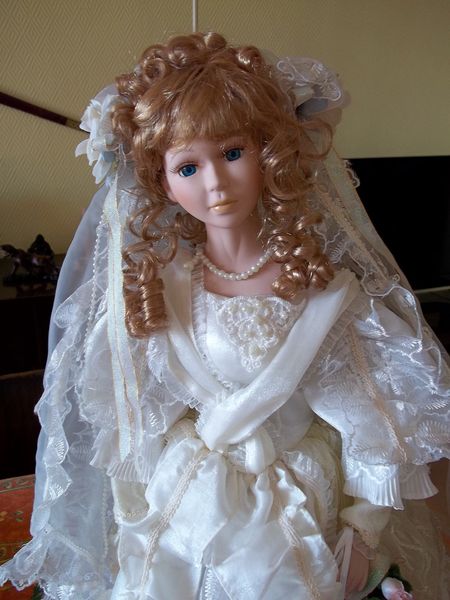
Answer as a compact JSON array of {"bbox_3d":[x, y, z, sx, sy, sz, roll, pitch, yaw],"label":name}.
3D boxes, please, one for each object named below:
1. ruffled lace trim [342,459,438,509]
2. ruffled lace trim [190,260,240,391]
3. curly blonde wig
[{"bbox_3d":[0.149,0.165,0.500,0.080,0.042,0.050,-1,8,-9],"label":"ruffled lace trim"},{"bbox_3d":[-0.009,0.022,0.490,0.045,0.110,0.035,1,8,6],"label":"ruffled lace trim"},{"bbox_3d":[-0.002,-0.106,0.525,0.195,0.265,0.170,-7,5,-4],"label":"curly blonde wig"}]

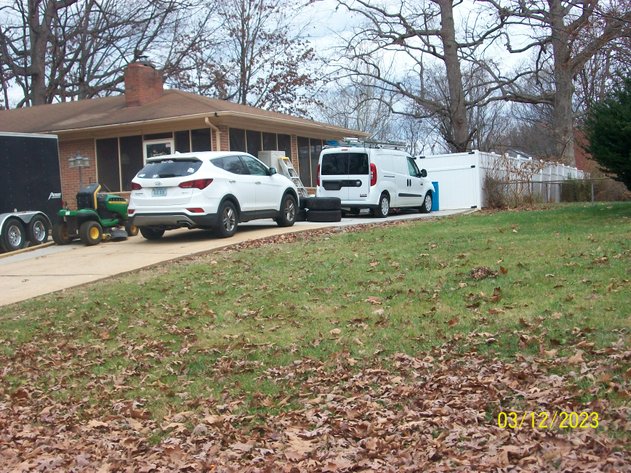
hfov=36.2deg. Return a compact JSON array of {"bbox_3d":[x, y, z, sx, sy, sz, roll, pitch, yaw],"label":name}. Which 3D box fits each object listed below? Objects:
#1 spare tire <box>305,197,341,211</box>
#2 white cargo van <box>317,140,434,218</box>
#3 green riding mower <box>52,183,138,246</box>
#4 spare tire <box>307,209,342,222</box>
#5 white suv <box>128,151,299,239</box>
[{"bbox_3d":[0.185,-0.797,23.300,0.875,0.285,0.875,-2,4,0],"label":"spare tire"},{"bbox_3d":[1.878,-1.635,27.437,1.920,2.060,4.740,2,4,28],"label":"white cargo van"},{"bbox_3d":[-4.529,-0.473,19.954,1.150,1.200,1.750,0,6,29],"label":"green riding mower"},{"bbox_3d":[0.212,-0.503,23.300,0.875,0.285,0.875,-2,4,0],"label":"spare tire"},{"bbox_3d":[-1.970,-0.907,20.133,1.930,1.680,4.700,-1,4,24],"label":"white suv"}]

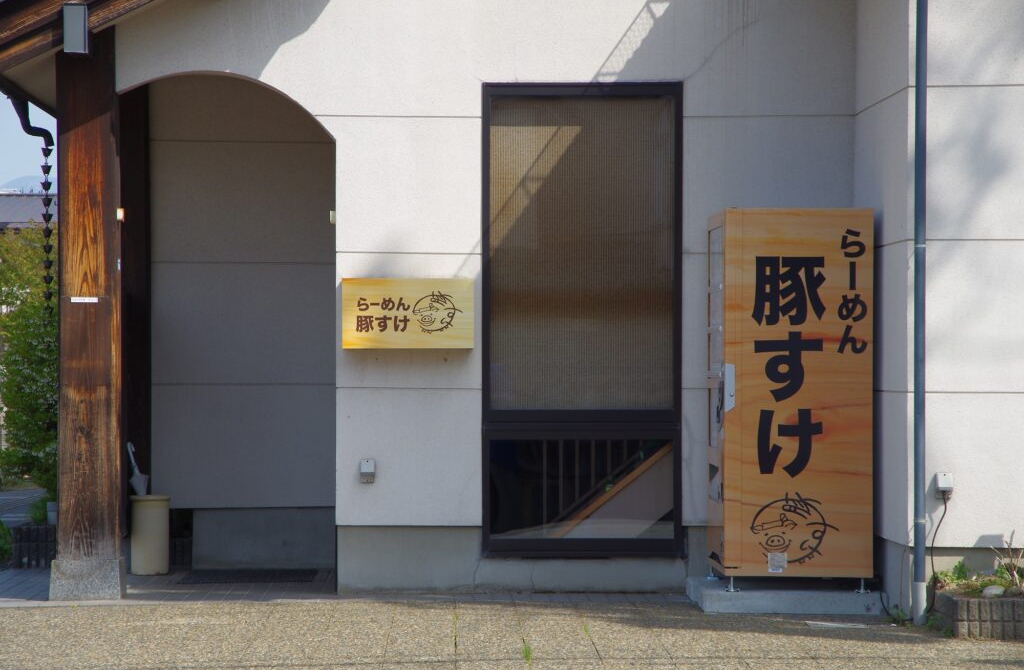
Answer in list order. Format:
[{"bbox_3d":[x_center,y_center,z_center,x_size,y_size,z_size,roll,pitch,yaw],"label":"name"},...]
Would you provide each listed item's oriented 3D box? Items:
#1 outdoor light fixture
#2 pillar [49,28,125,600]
[{"bbox_3d":[-2.142,-1.503,16.335,0.107,0.242,0.170,0,0,-1],"label":"outdoor light fixture"},{"bbox_3d":[-2.161,-0.105,16.950,0.358,2.884,0.360,0,0,-1],"label":"pillar"}]

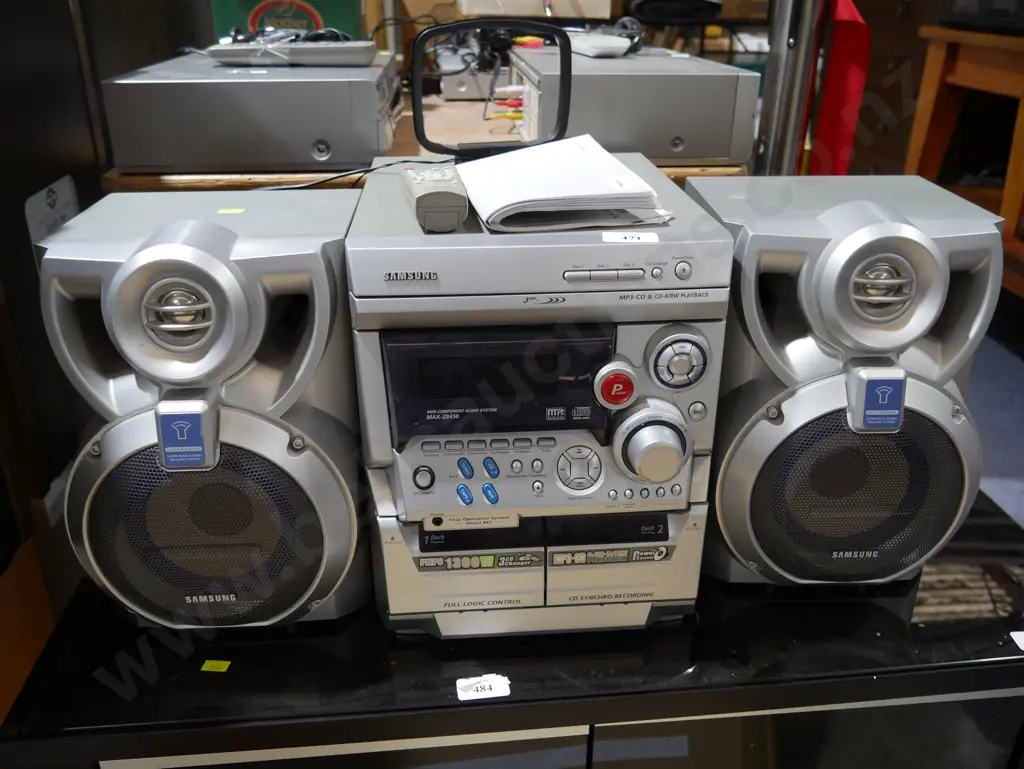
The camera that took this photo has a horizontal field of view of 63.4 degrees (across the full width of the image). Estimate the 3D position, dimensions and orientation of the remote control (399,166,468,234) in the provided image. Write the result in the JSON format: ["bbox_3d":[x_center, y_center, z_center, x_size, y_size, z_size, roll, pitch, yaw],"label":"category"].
[{"bbox_3d":[-0.066,-0.156,0.656,0.043,0.027,0.165,-5,27,-10],"label":"remote control"}]

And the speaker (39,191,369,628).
[{"bbox_3d":[-0.228,0.018,0.696,0.214,0.319,0.188,-2,27,-3],"label":"speaker"}]

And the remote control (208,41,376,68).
[{"bbox_3d":[-0.278,-0.419,1.055,0.215,0.026,0.055,0,26,1],"label":"remote control"}]

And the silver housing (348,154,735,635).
[{"bbox_3d":[0.012,-0.008,0.748,0.269,0.325,0.316,-2,27,-4],"label":"silver housing"}]

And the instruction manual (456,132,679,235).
[{"bbox_3d":[0.030,-0.170,0.679,0.145,0.030,0.200,-6,27,-11],"label":"instruction manual"}]

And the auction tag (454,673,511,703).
[{"bbox_3d":[-0.022,0.233,0.637,0.038,0.002,0.022,-2,26,-4],"label":"auction tag"}]

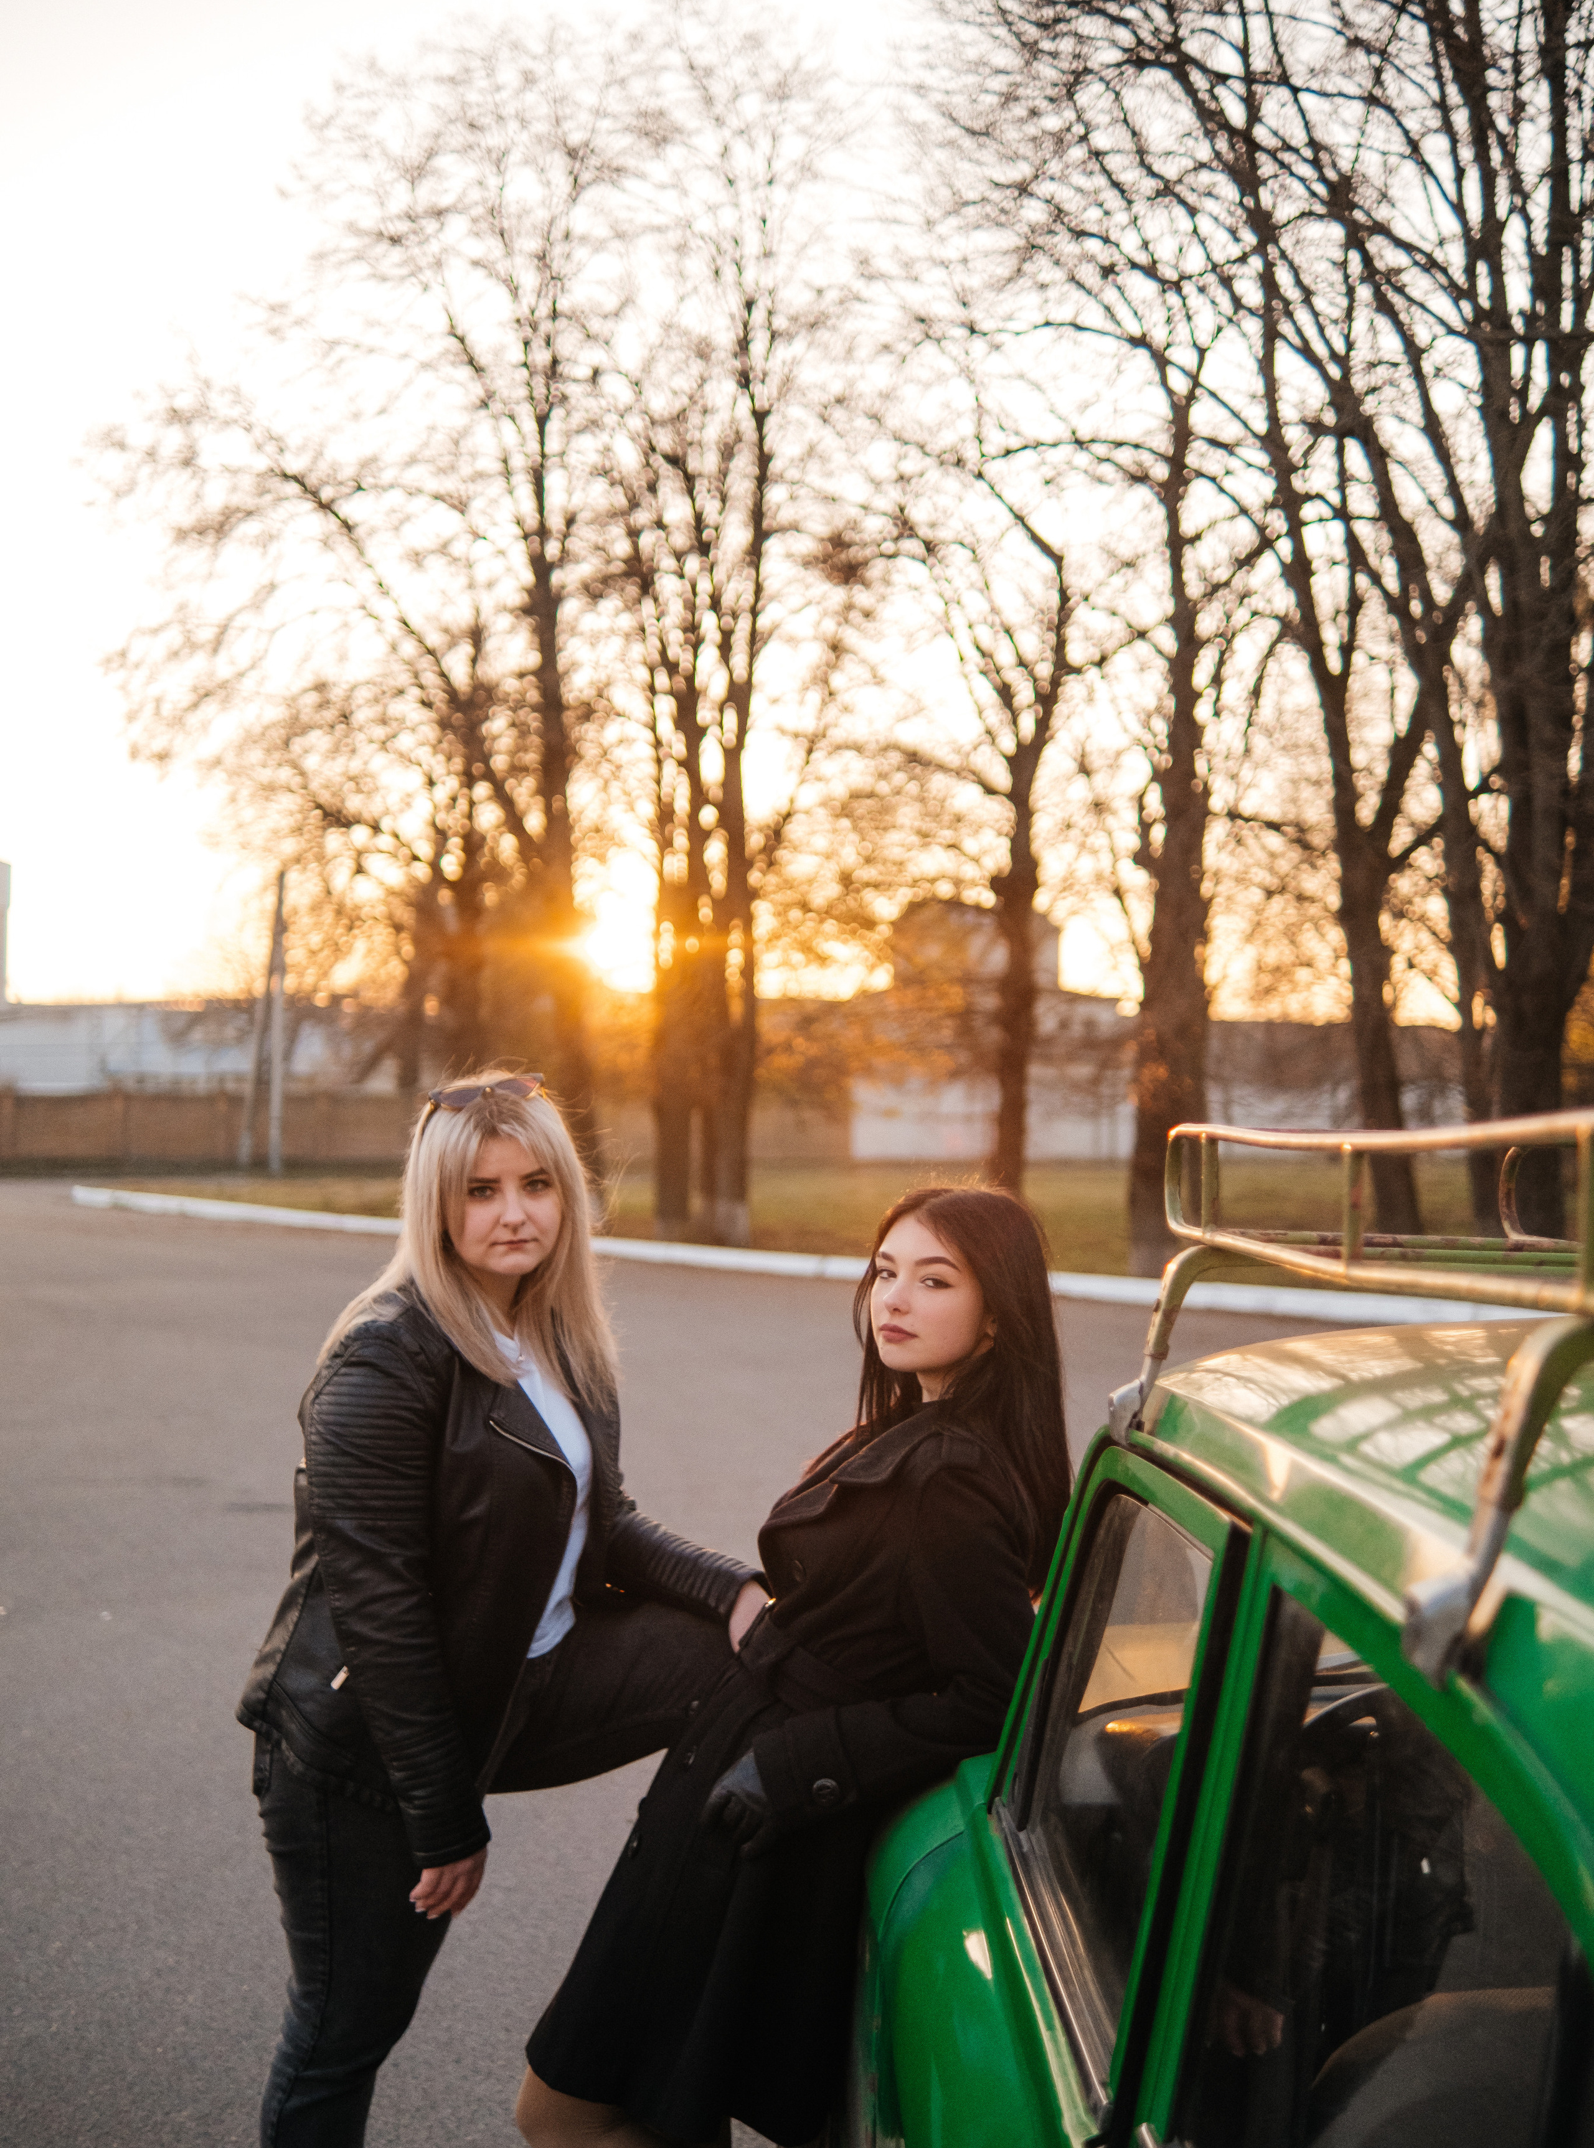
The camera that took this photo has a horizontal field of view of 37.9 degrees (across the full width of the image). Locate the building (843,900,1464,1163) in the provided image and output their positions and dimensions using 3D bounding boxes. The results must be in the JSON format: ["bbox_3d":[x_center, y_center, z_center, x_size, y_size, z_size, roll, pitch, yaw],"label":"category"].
[{"bbox_3d":[11.092,-1.379,73.000,18.500,8.000,12.000,0,-1,7],"label":"building"}]

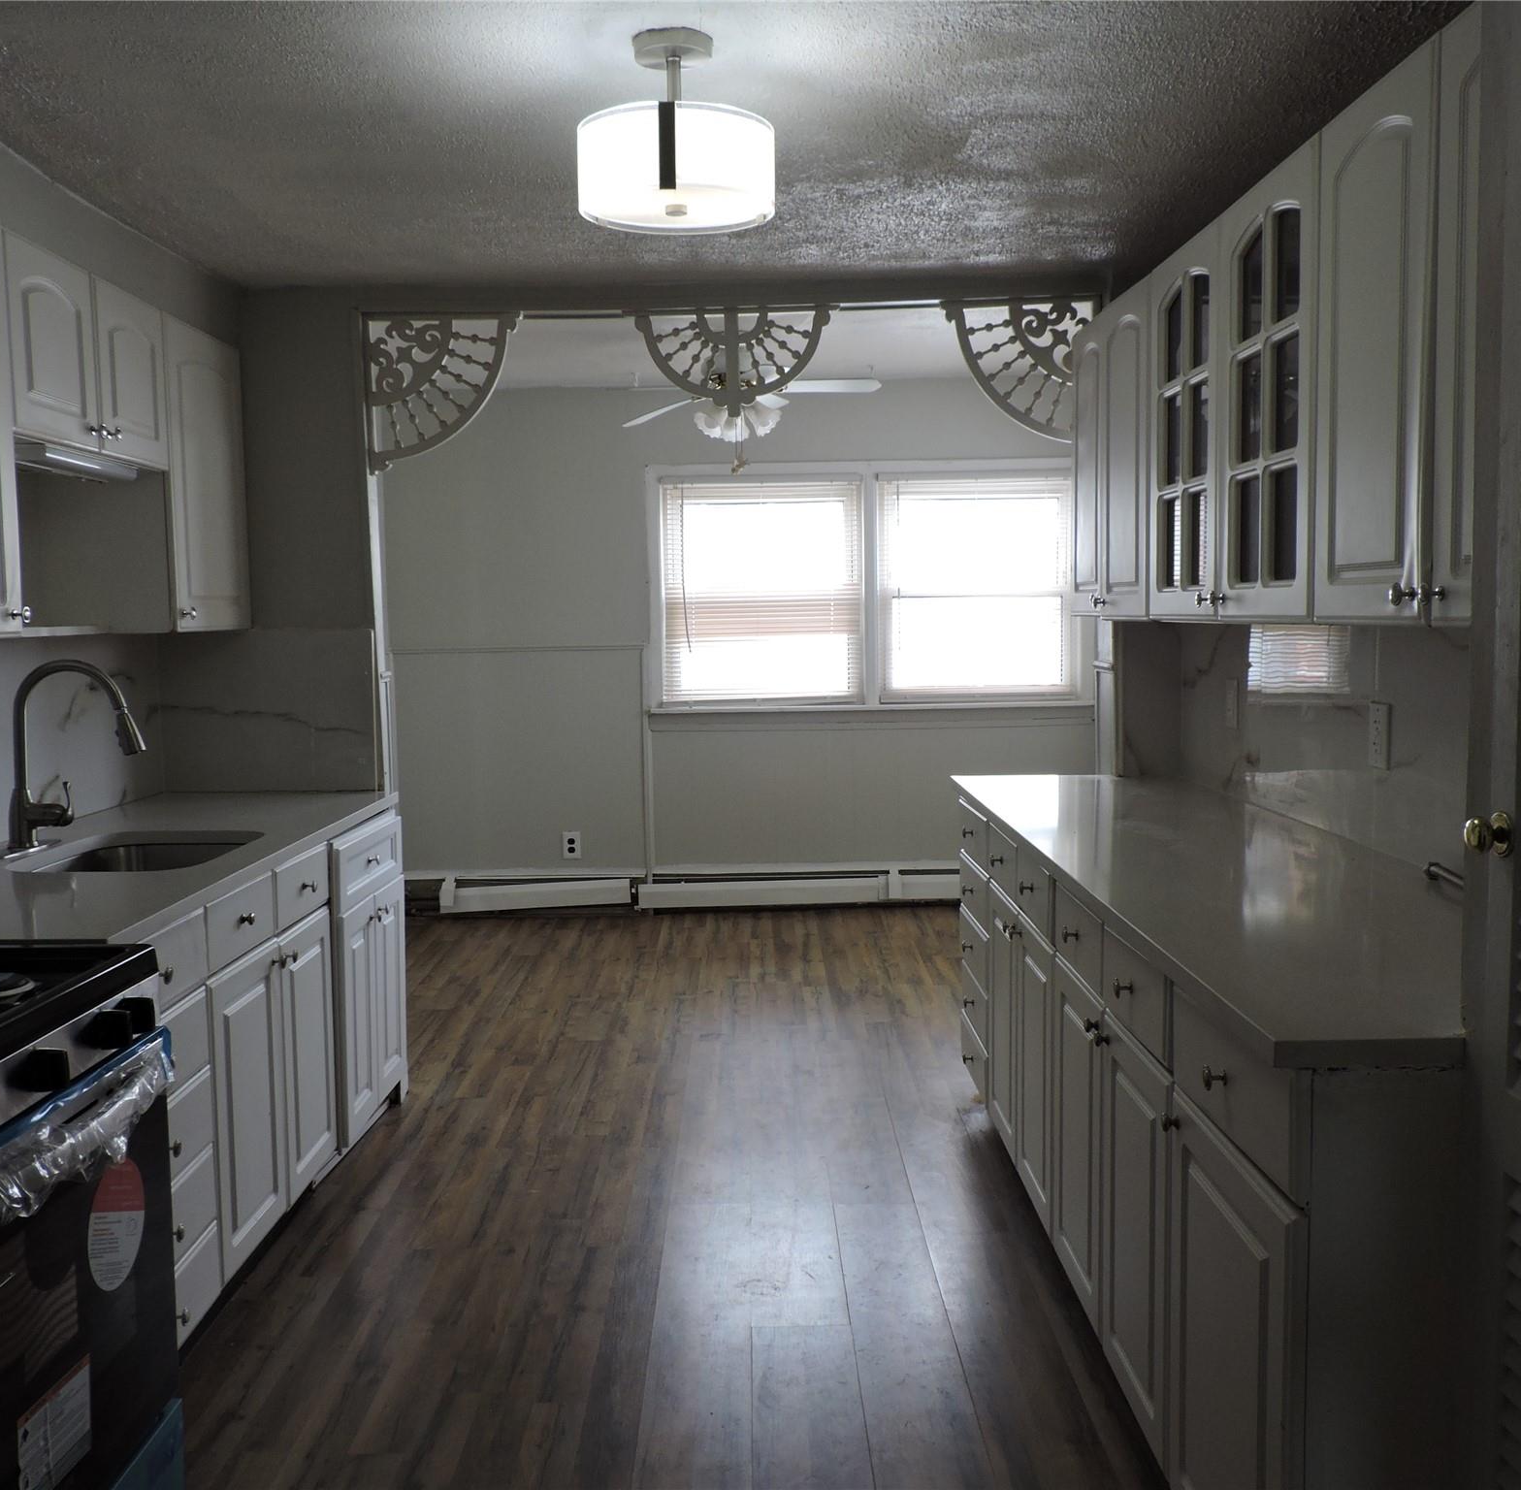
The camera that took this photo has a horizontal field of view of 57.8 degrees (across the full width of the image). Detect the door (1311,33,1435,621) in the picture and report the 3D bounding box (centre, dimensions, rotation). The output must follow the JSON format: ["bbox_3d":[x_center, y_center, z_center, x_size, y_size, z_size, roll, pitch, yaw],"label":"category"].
[{"bbox_3d":[0.891,-0.561,1.994,0.020,0.760,0.356,-1,5,0],"label":"door"}]

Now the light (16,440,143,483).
[{"bbox_3d":[-1.485,-0.601,2.924,0.090,0.040,0.580,-1,5,0],"label":"light"}]

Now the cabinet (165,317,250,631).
[{"bbox_3d":[-1.568,-0.674,3.550,0.295,0.754,0.490,-1,5,0],"label":"cabinet"}]

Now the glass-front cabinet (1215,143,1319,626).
[{"bbox_3d":[1.024,-0.593,2.373,0.335,0.755,0.452,-1,5,0],"label":"glass-front cabinet"}]

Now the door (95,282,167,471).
[{"bbox_3d":[-1.436,-0.830,3.119,0.030,0.375,0.342,-1,5,0],"label":"door"}]

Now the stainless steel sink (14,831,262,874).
[{"bbox_3d":[-1.314,0.330,2.969,0.420,0.200,0.530,-1,5,0],"label":"stainless steel sink"}]

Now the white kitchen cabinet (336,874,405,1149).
[{"bbox_3d":[-1.284,0.660,3.569,0.580,0.546,0.640,-1,5,0],"label":"white kitchen cabinet"}]

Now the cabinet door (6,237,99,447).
[{"bbox_3d":[-1.406,-0.784,2.724,0.020,0.364,0.345,-1,5,0],"label":"cabinet door"}]

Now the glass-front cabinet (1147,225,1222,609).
[{"bbox_3d":[1.051,-0.654,2.893,0.340,0.772,0.472,-1,5,0],"label":"glass-front cabinet"}]

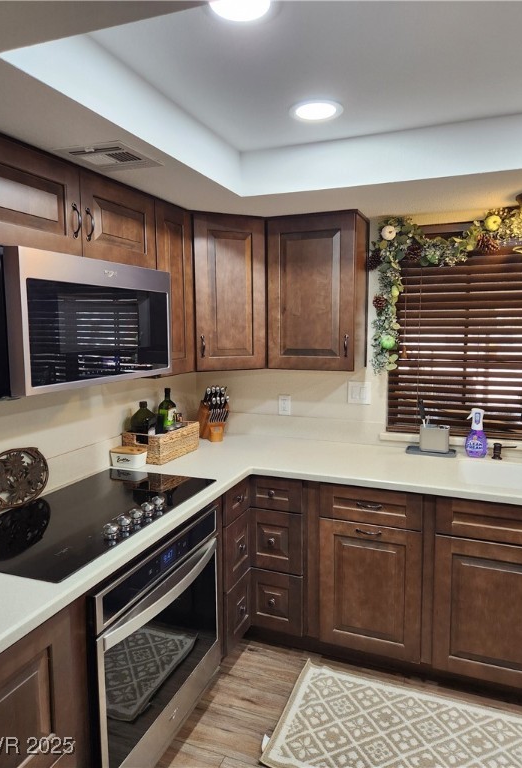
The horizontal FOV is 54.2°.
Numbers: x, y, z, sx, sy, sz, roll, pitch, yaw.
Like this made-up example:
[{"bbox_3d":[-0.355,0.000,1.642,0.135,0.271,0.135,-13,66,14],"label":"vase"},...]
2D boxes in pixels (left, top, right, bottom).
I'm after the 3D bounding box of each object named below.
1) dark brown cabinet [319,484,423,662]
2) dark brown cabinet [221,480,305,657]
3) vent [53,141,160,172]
[{"bbox_3d":[0.594,0.810,2.541,0.455,0.795,0.610,2,7,22],"label":"dark brown cabinet"},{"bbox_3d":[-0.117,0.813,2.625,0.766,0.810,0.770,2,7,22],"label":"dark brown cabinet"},{"bbox_3d":[-0.491,-0.736,1.673,0.235,0.025,0.250,2,7,22],"label":"vent"}]

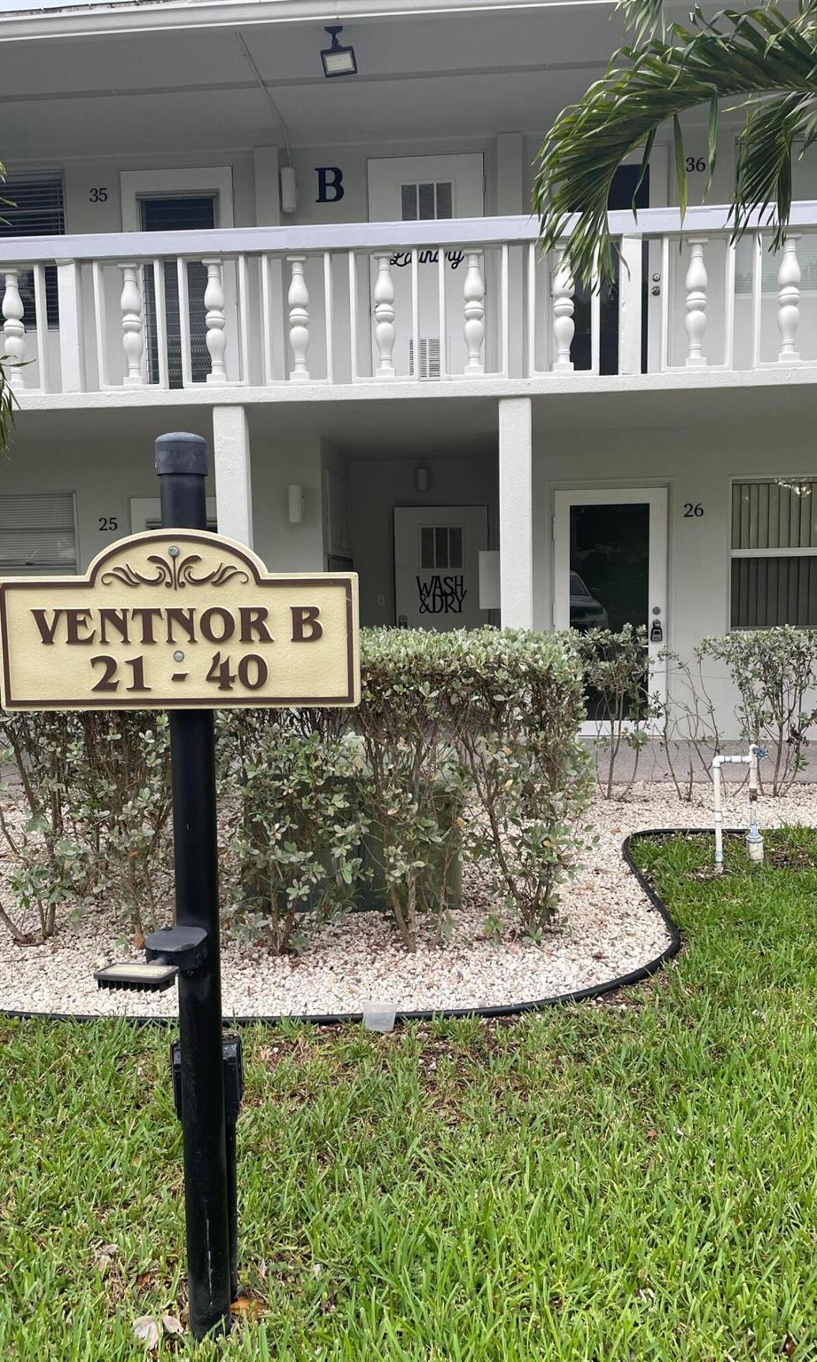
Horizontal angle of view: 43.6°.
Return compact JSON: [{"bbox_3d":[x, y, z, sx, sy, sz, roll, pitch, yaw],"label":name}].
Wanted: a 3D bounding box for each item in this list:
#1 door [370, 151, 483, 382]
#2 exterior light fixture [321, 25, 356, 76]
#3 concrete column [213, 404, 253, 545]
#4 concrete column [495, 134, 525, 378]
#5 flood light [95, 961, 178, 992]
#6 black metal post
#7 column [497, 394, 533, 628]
[{"bbox_3d":[0.154,-3.188,8.316,0.915,2.030,0.050,-1,7,5],"label":"door"},{"bbox_3d":[-0.439,-3.953,6.420,0.220,0.270,0.170,1,6,15],"label":"exterior light fixture"},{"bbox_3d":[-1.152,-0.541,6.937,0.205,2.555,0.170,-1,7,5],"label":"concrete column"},{"bbox_3d":[0.814,-3.211,8.139,0.195,2.140,0.120,0,6,5],"label":"concrete column"},{"bbox_3d":[-0.502,0.554,1.900,0.135,0.028,0.088,0,1,14],"label":"flood light"},{"bbox_3d":[-0.431,0.452,2.073,0.098,1.863,0.098,0,7,5],"label":"black metal post"},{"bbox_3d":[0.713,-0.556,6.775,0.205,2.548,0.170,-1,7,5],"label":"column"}]

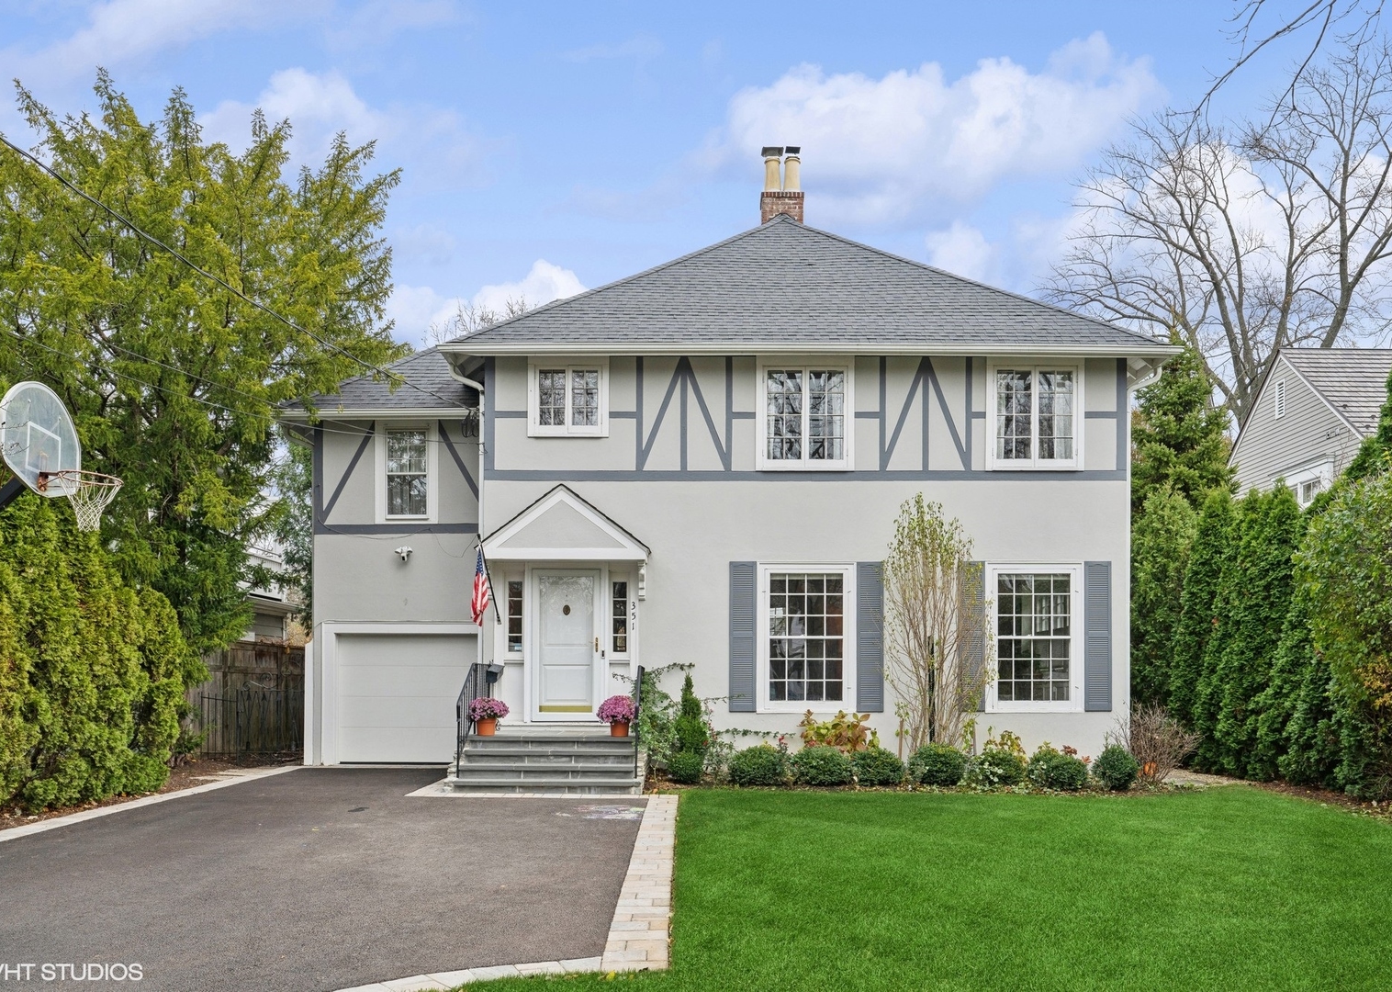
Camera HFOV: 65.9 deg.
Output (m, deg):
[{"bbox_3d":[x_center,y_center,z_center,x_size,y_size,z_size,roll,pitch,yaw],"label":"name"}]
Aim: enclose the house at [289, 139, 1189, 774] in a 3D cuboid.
[{"bbox_3d":[0.000,-1.150,18.500,12.700,10.300,10.400,0,-2,0],"label":"house"}]

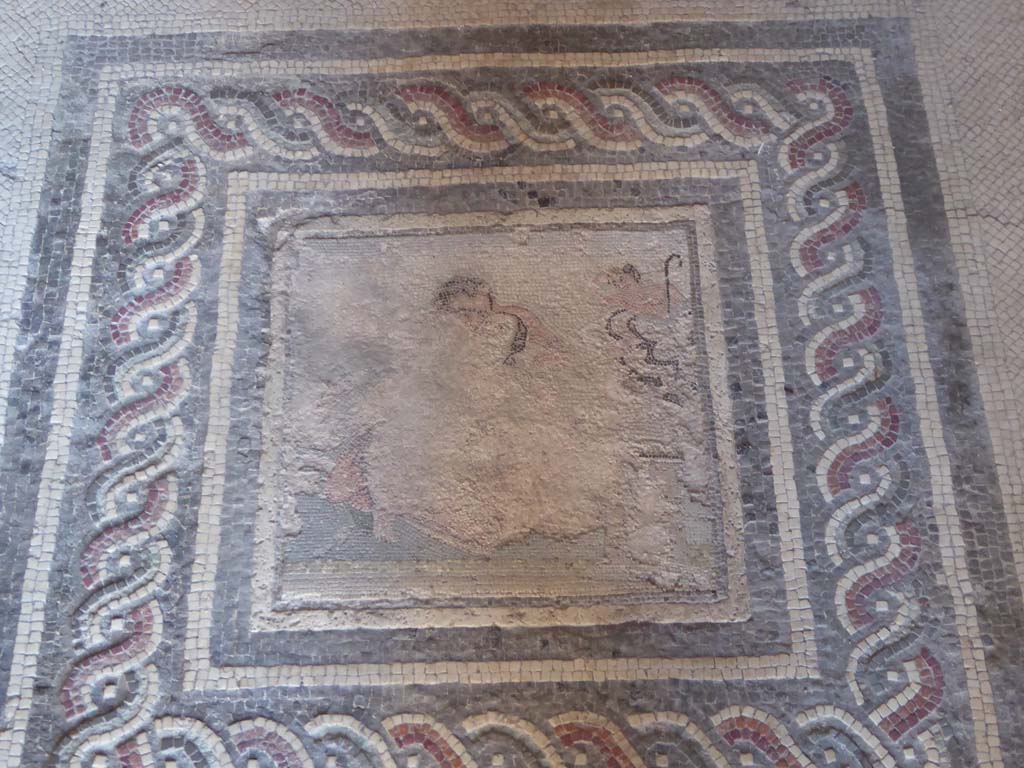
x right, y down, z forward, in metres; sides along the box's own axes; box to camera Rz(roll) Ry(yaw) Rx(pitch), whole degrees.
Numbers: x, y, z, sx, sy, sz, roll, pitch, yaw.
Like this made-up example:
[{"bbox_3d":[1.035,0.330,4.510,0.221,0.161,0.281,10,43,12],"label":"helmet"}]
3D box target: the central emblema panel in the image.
[{"bbox_3d":[-0.017,0.026,1.504,0.465,0.025,0.464,-1,62,0],"label":"central emblema panel"}]

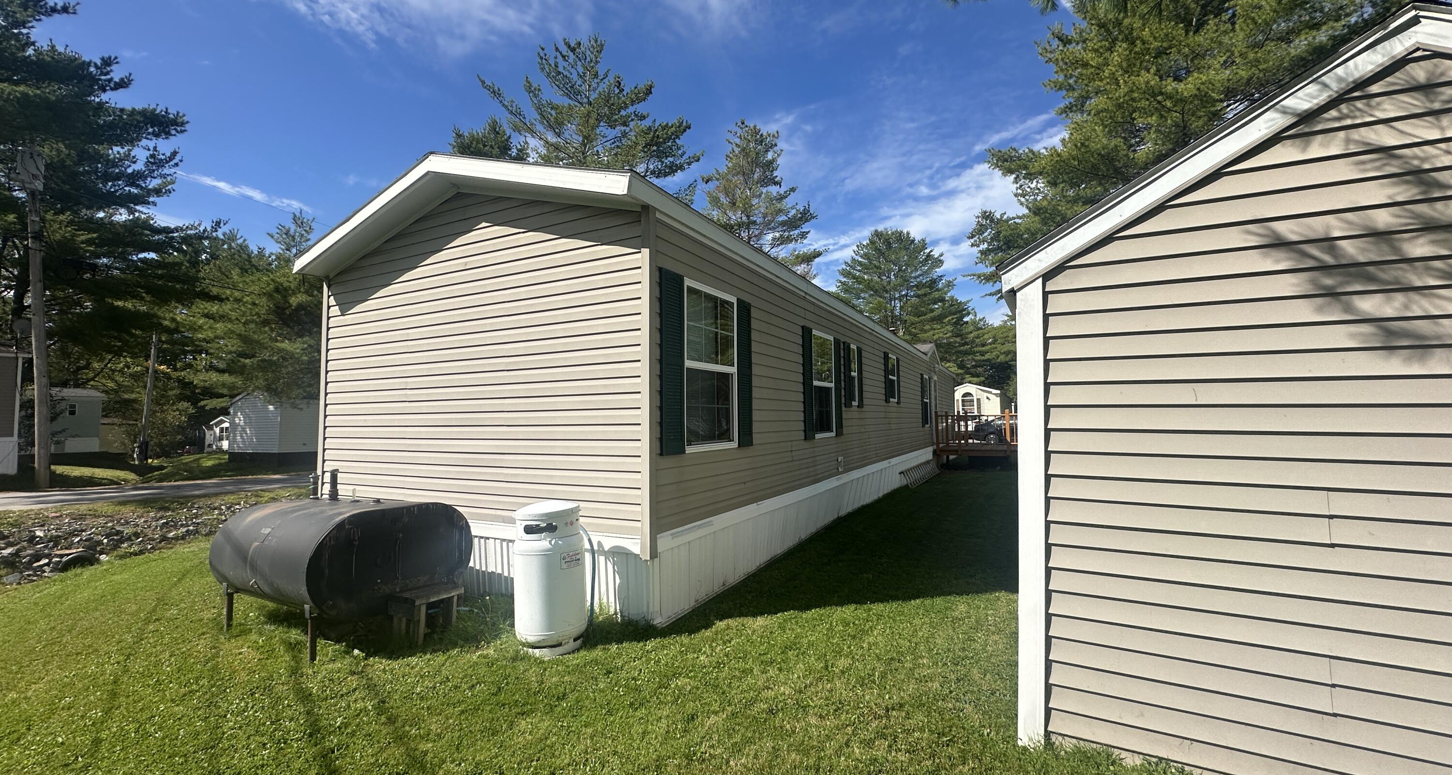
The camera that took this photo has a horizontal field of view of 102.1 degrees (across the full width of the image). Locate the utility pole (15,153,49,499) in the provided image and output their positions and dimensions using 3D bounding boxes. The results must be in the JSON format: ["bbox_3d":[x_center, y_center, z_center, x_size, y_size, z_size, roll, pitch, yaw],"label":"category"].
[{"bbox_3d":[-17.312,-1.790,14.923,0.500,8.700,0.500,-2,-4,27],"label":"utility pole"}]

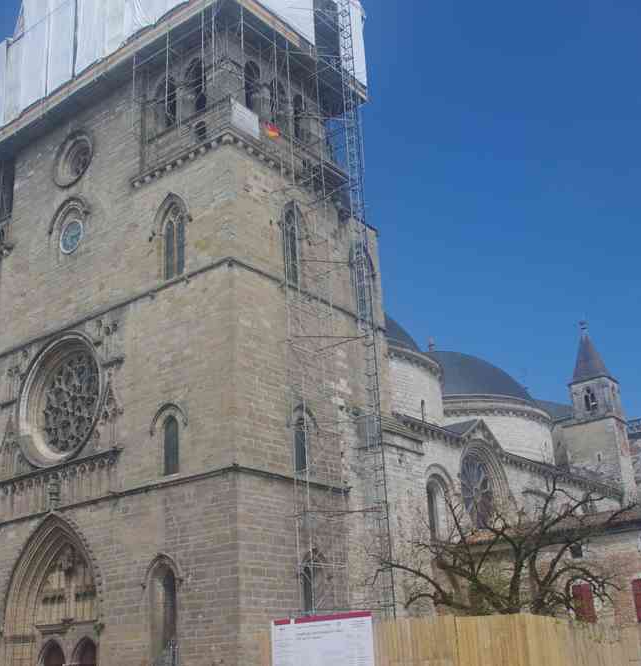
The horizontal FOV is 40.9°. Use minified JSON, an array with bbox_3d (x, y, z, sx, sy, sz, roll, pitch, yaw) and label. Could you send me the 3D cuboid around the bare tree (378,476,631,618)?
[{"bbox_3d":[4.117,5.990,18.656,5.484,5.552,4.925,-7,-21,10],"label":"bare tree"}]

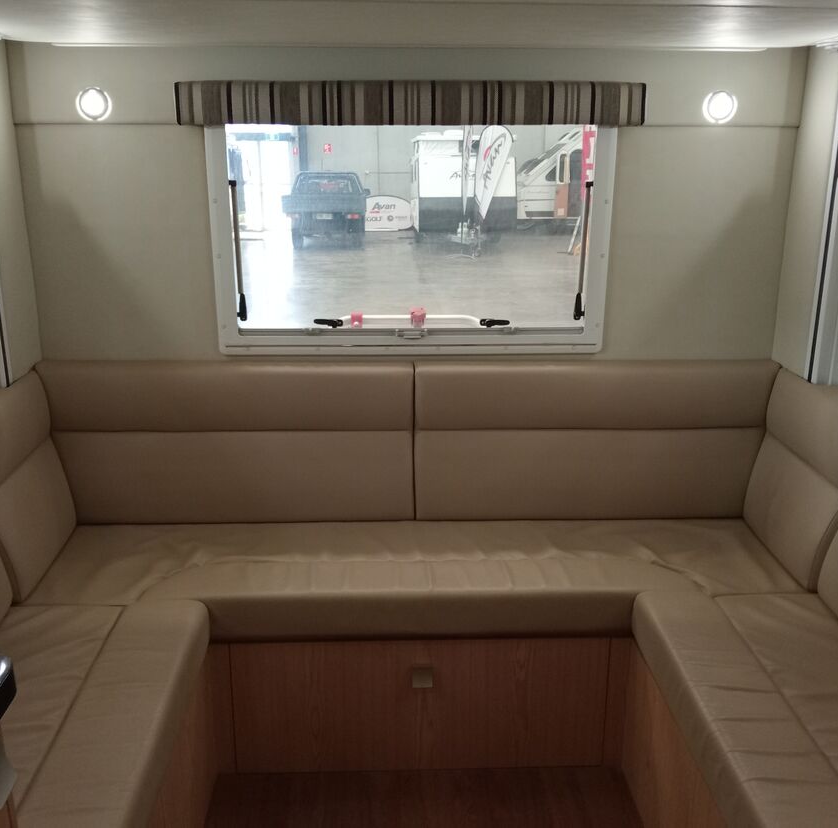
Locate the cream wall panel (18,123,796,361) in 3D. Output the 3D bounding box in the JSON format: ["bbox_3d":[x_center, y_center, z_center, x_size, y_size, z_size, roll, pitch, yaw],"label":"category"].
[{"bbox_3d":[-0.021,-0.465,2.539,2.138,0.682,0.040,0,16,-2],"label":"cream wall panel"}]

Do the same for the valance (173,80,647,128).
[{"bbox_3d":[-0.016,-0.777,2.236,1.160,0.105,0.090,0,17,-2],"label":"valance"}]

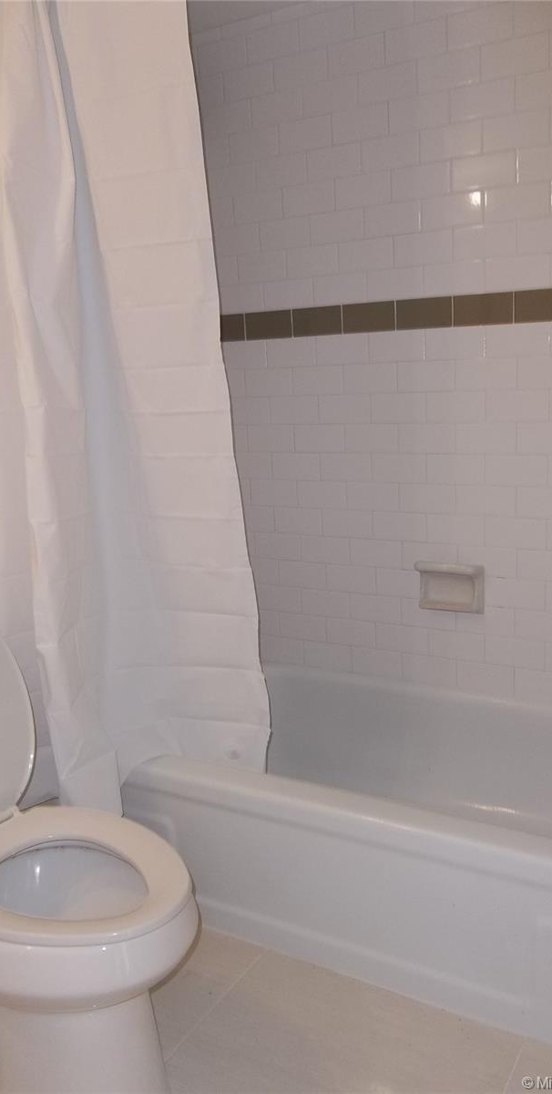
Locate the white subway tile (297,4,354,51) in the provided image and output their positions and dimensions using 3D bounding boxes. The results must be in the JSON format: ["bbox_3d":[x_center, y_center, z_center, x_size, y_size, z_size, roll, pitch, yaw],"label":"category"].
[{"bbox_3d":[0.129,-1.270,2.088,0.152,0.076,0.008,4,14,30],"label":"white subway tile"}]

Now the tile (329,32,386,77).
[{"bbox_3d":[0.201,-1.190,2.065,0.152,0.076,0.008,4,14,30],"label":"tile"}]

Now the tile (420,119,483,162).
[{"bbox_3d":[0.411,-0.947,1.994,0.152,0.076,0.009,4,14,30],"label":"tile"}]

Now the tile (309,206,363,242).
[{"bbox_3d":[0.159,-0.833,2.207,0.152,0.076,0.009,4,14,29],"label":"tile"}]

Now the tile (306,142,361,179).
[{"bbox_3d":[0.152,-0.985,2.174,0.152,0.076,0.009,4,14,29],"label":"tile"}]

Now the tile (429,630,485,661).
[{"bbox_3d":[0.494,0.266,2.325,0.153,0.076,0.009,4,14,29],"label":"tile"}]

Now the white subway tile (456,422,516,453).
[{"bbox_3d":[0.538,-0.280,2.170,0.153,0.076,0.009,4,14,29],"label":"white subway tile"}]

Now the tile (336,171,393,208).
[{"bbox_3d":[0.230,-0.920,2.196,0.153,0.076,0.009,4,14,29],"label":"tile"}]

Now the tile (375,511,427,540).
[{"bbox_3d":[0.334,-0.056,2.267,0.152,0.076,0.009,4,14,30],"label":"tile"}]

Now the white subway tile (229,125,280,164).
[{"bbox_3d":[-0.055,-1.058,2.247,0.152,0.076,0.009,4,14,30],"label":"white subway tile"}]

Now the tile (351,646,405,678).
[{"bbox_3d":[0.289,0.325,2.413,0.152,0.076,0.009,4,14,29],"label":"tile"}]

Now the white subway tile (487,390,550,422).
[{"bbox_3d":[0.581,-0.338,2.046,0.152,0.076,0.009,4,14,30],"label":"white subway tile"}]

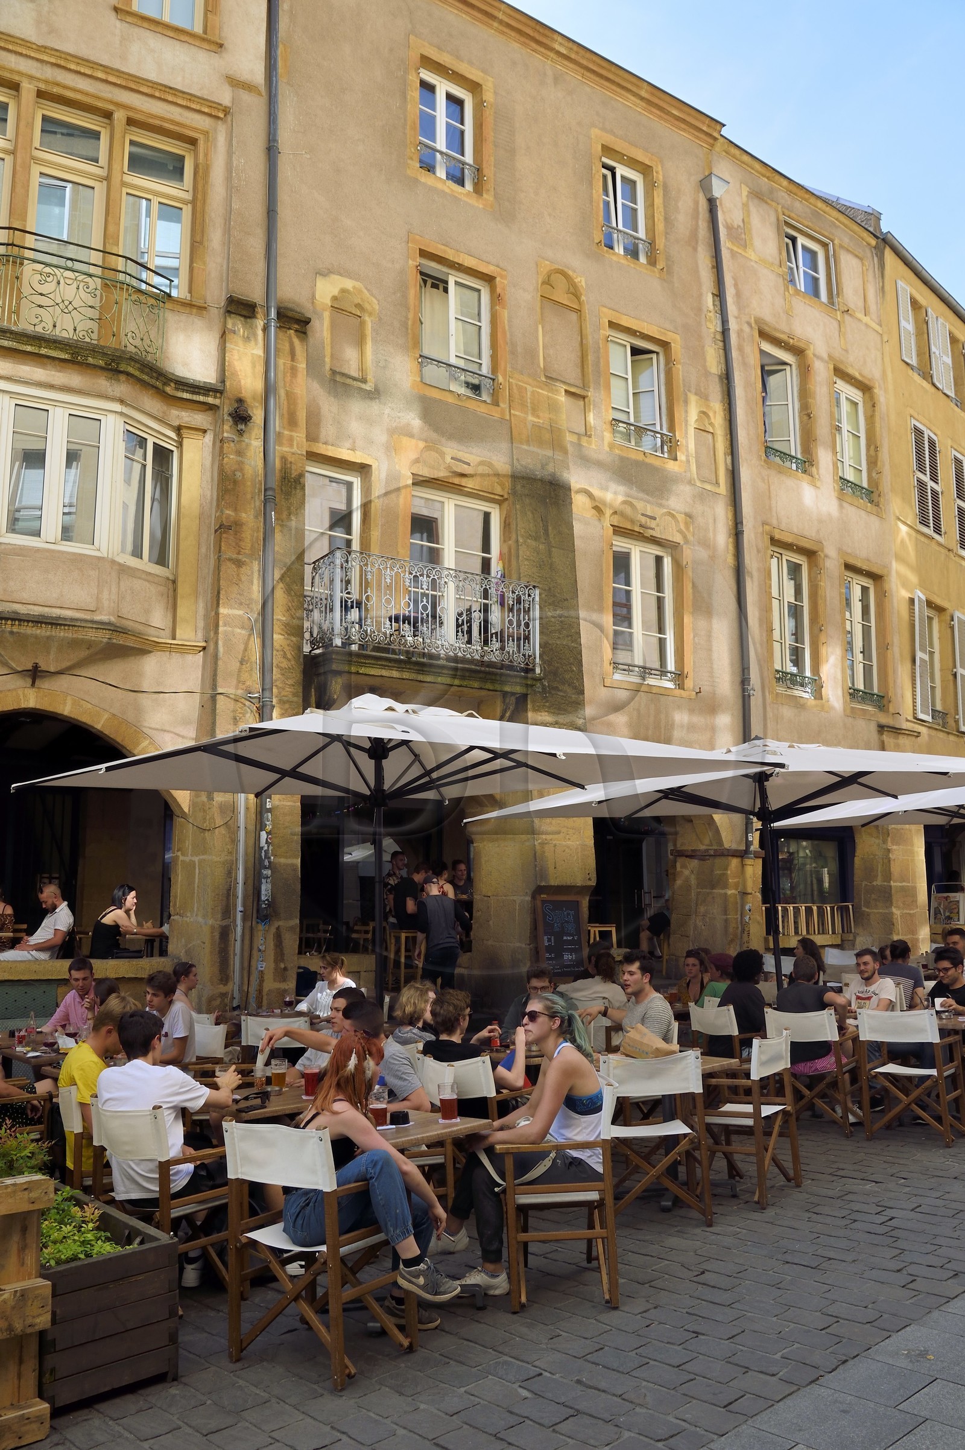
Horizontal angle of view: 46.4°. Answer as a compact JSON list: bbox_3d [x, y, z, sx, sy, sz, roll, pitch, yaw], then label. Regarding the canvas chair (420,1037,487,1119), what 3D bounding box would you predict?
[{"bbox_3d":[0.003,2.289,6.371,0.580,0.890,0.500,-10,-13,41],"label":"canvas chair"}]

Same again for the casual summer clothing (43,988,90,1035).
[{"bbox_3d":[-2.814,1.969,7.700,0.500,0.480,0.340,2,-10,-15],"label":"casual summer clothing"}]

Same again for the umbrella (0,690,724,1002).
[{"bbox_3d":[-0.703,1.361,7.645,3.900,3.162,3.900,6,-12,-36],"label":"umbrella"}]

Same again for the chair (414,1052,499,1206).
[{"bbox_3d":[0.005,2.210,6.133,0.570,0.870,0.480,-11,-14,44],"label":"chair"}]

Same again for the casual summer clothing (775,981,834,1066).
[{"bbox_3d":[2.380,2.210,8.300,0.440,0.600,0.270,-9,-13,37],"label":"casual summer clothing"}]

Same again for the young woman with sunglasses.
[{"bbox_3d":[0.175,1.845,5.020,0.740,1.280,0.480,-1,-10,-1],"label":"young woman with sunglasses"}]

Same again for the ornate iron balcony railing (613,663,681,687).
[{"bbox_3d":[2.277,-0.681,15.494,1.265,0.200,0.090,6,-11,-35],"label":"ornate iron balcony railing"}]

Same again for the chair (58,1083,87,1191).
[{"bbox_3d":[-1.790,2.156,5.493,0.480,0.870,0.570,3,-11,-24],"label":"chair"}]

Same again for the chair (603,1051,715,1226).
[{"bbox_3d":[0.870,2.153,5.982,0.575,0.865,0.513,-2,-10,-4],"label":"chair"}]

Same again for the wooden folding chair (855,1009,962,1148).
[{"bbox_3d":[2.929,2.357,7.671,0.575,0.865,0.513,-9,-12,36],"label":"wooden folding chair"}]

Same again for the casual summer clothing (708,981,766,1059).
[{"bbox_3d":[2.000,2.310,8.830,0.280,0.600,0.440,5,-12,-30],"label":"casual summer clothing"}]

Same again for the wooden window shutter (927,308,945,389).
[{"bbox_3d":[8.384,-6.931,20.842,0.050,1.480,0.460,-10,-14,42],"label":"wooden window shutter"}]

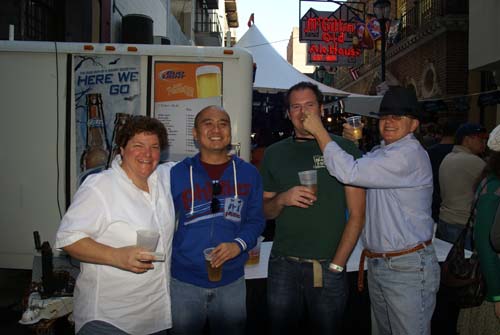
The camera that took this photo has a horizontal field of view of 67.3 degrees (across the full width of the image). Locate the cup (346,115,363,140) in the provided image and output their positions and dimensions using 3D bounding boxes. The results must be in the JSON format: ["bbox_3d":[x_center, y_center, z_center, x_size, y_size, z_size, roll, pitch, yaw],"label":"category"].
[{"bbox_3d":[0.606,-0.227,2.170,0.086,0.134,0.086,-6,2,0],"label":"cup"}]

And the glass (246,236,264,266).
[{"bbox_3d":[0.032,0.470,2.100,0.090,0.146,0.090,1,2,0],"label":"glass"}]

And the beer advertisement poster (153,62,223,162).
[{"bbox_3d":[-0.546,-0.491,3.350,0.607,0.892,0.020,1,2,0],"label":"beer advertisement poster"}]

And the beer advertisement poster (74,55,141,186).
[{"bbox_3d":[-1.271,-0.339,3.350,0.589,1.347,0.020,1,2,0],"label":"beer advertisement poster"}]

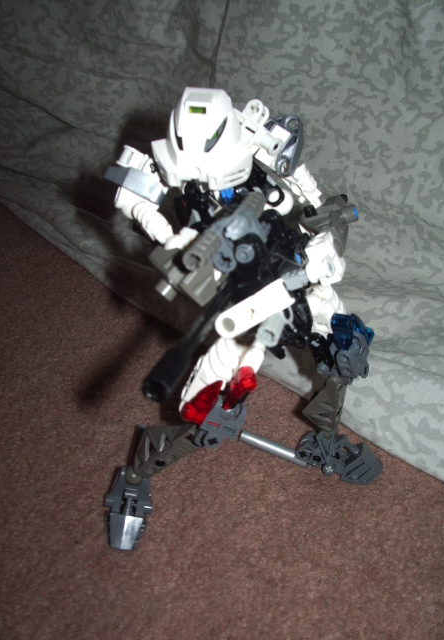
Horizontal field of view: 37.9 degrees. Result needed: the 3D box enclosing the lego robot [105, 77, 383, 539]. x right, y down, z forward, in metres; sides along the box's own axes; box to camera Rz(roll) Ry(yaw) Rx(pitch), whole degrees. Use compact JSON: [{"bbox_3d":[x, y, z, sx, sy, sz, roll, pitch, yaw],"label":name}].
[{"bbox_3d":[0.013,0.014,0.302,0.152,0.210,0.120,-3,35,-4],"label":"lego robot"}]

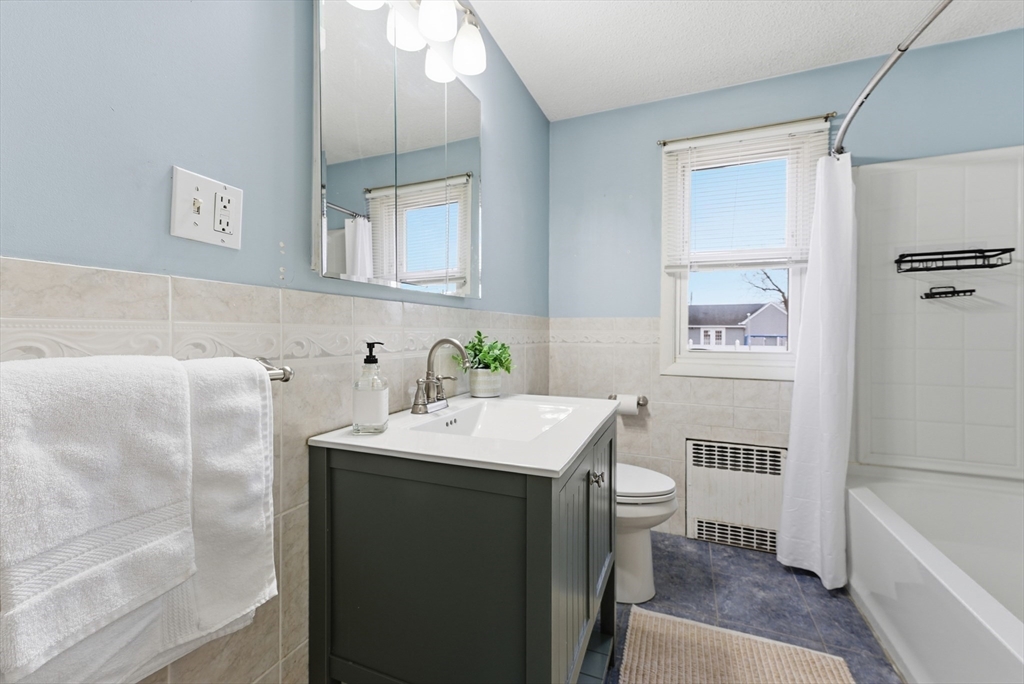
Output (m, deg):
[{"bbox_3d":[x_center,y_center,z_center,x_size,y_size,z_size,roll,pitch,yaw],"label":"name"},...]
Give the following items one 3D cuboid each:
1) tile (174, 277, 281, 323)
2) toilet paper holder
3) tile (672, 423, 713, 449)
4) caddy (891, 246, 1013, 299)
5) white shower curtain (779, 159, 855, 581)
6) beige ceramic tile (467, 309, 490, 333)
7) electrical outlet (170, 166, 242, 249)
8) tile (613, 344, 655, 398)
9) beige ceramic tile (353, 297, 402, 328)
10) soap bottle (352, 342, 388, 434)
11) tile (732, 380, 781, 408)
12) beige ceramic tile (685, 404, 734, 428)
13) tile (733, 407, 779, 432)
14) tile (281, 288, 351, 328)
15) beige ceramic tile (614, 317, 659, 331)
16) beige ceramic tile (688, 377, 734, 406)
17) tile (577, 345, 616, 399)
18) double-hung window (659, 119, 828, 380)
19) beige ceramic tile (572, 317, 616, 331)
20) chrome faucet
[{"bbox_3d":[-0.535,-0.074,0.759,0.010,0.075,0.199,0,1,23],"label":"tile"},{"bbox_3d":[0.667,0.331,2.271,0.217,0.058,0.075,0,1,23],"label":"toilet paper holder"},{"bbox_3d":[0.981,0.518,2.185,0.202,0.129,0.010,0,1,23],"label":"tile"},{"bbox_3d":[1.880,-0.288,1.712,0.300,0.205,0.140,1,1,24],"label":"caddy"},{"bbox_3d":[1.394,0.120,1.833,0.245,1.890,0.220,1,1,24],"label":"white shower curtain"},{"bbox_3d":[-0.138,-0.095,1.713,0.010,0.079,0.203,1,1,24],"label":"beige ceramic tile"},{"bbox_3d":[-0.542,-0.235,0.715,0.012,0.115,0.114,0,1,23],"label":"electrical outlet"},{"bbox_3d":[0.696,0.183,2.301,0.203,0.309,0.010,0,1,23],"label":"tile"},{"bbox_3d":[-0.388,-0.084,1.157,0.010,0.079,0.203,1,1,24],"label":"beige ceramic tile"},{"bbox_3d":[-0.341,0.106,0.974,0.068,0.219,0.080,0,1,0],"label":"soap bottle"},{"bbox_3d":[1.262,0.272,2.058,0.205,0.145,0.010,0,1,23],"label":"tile"},{"bbox_3d":[1.074,0.400,2.143,0.208,0.118,0.010,0,1,23],"label":"beige ceramic tile"},{"bbox_3d":[1.275,0.402,2.080,0.205,0.115,0.010,1,1,24],"label":"tile"},{"bbox_3d":[-0.471,-0.080,0.971,0.010,0.079,0.203,1,1,24],"label":"tile"},{"bbox_3d":[0.710,-0.104,2.324,0.220,0.077,0.010,1,1,24],"label":"beige ceramic tile"},{"bbox_3d":[1.073,0.267,2.140,0.208,0.150,0.010,0,1,23],"label":"beige ceramic tile"},{"bbox_3d":[0.515,0.182,2.417,0.203,0.308,0.010,1,1,24],"label":"tile"},{"bbox_3d":[1.183,-0.439,2.094,0.748,1.264,0.100,1,1,24],"label":"double-hung window"},{"bbox_3d":[0.504,-0.107,2.379,0.214,0.074,0.010,0,1,23],"label":"beige ceramic tile"},{"bbox_3d":[-0.202,0.098,1.218,0.169,0.224,0.158,0,1,23],"label":"chrome faucet"}]

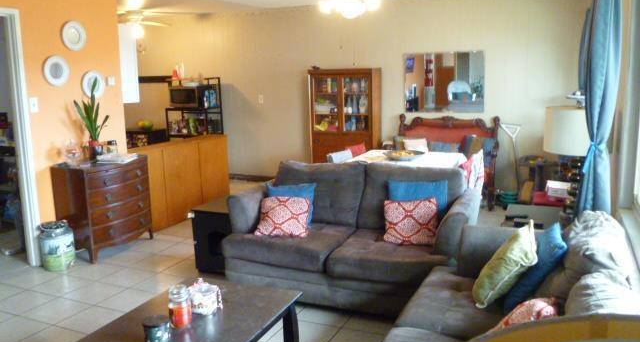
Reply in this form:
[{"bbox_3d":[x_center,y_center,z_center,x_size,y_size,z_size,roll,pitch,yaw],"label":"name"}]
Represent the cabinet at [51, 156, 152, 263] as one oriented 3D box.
[{"bbox_3d":[-1.924,0.317,4.686,0.420,0.800,0.785,3,11,21],"label":"cabinet"}]

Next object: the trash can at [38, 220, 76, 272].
[{"bbox_3d":[-2.180,0.609,4.273,0.280,0.370,0.280,-1,10,0],"label":"trash can"}]

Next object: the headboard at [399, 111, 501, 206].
[{"bbox_3d":[1.536,-0.148,6.468,1.260,1.080,0.500,4,11,24],"label":"headboard"}]

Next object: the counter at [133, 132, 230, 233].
[{"bbox_3d":[-1.716,0.093,5.859,0.600,0.860,1.560,4,11,24],"label":"counter"}]

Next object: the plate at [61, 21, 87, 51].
[{"bbox_3d":[-2.140,-1.180,4.539,0.030,0.262,0.258,4,11,24],"label":"plate"}]

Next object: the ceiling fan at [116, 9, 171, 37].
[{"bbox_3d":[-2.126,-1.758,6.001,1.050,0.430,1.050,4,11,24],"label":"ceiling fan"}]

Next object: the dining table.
[{"bbox_3d":[0.785,0.277,4.920,1.050,0.750,1.270,4,11,24],"label":"dining table"}]

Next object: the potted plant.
[{"bbox_3d":[-2.022,-0.442,4.616,0.250,0.720,0.290,4,11,24],"label":"potted plant"}]

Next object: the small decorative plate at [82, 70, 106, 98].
[{"bbox_3d":[-2.022,-0.782,4.656,0.030,0.245,0.245,3,10,24],"label":"small decorative plate"}]

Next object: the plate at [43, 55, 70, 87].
[{"bbox_3d":[-2.198,-0.833,4.339,0.025,0.262,0.258,4,11,24],"label":"plate"}]

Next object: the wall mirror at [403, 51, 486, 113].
[{"bbox_3d":[1.524,-1.089,6.433,0.985,0.737,0.030,4,11,24],"label":"wall mirror"}]

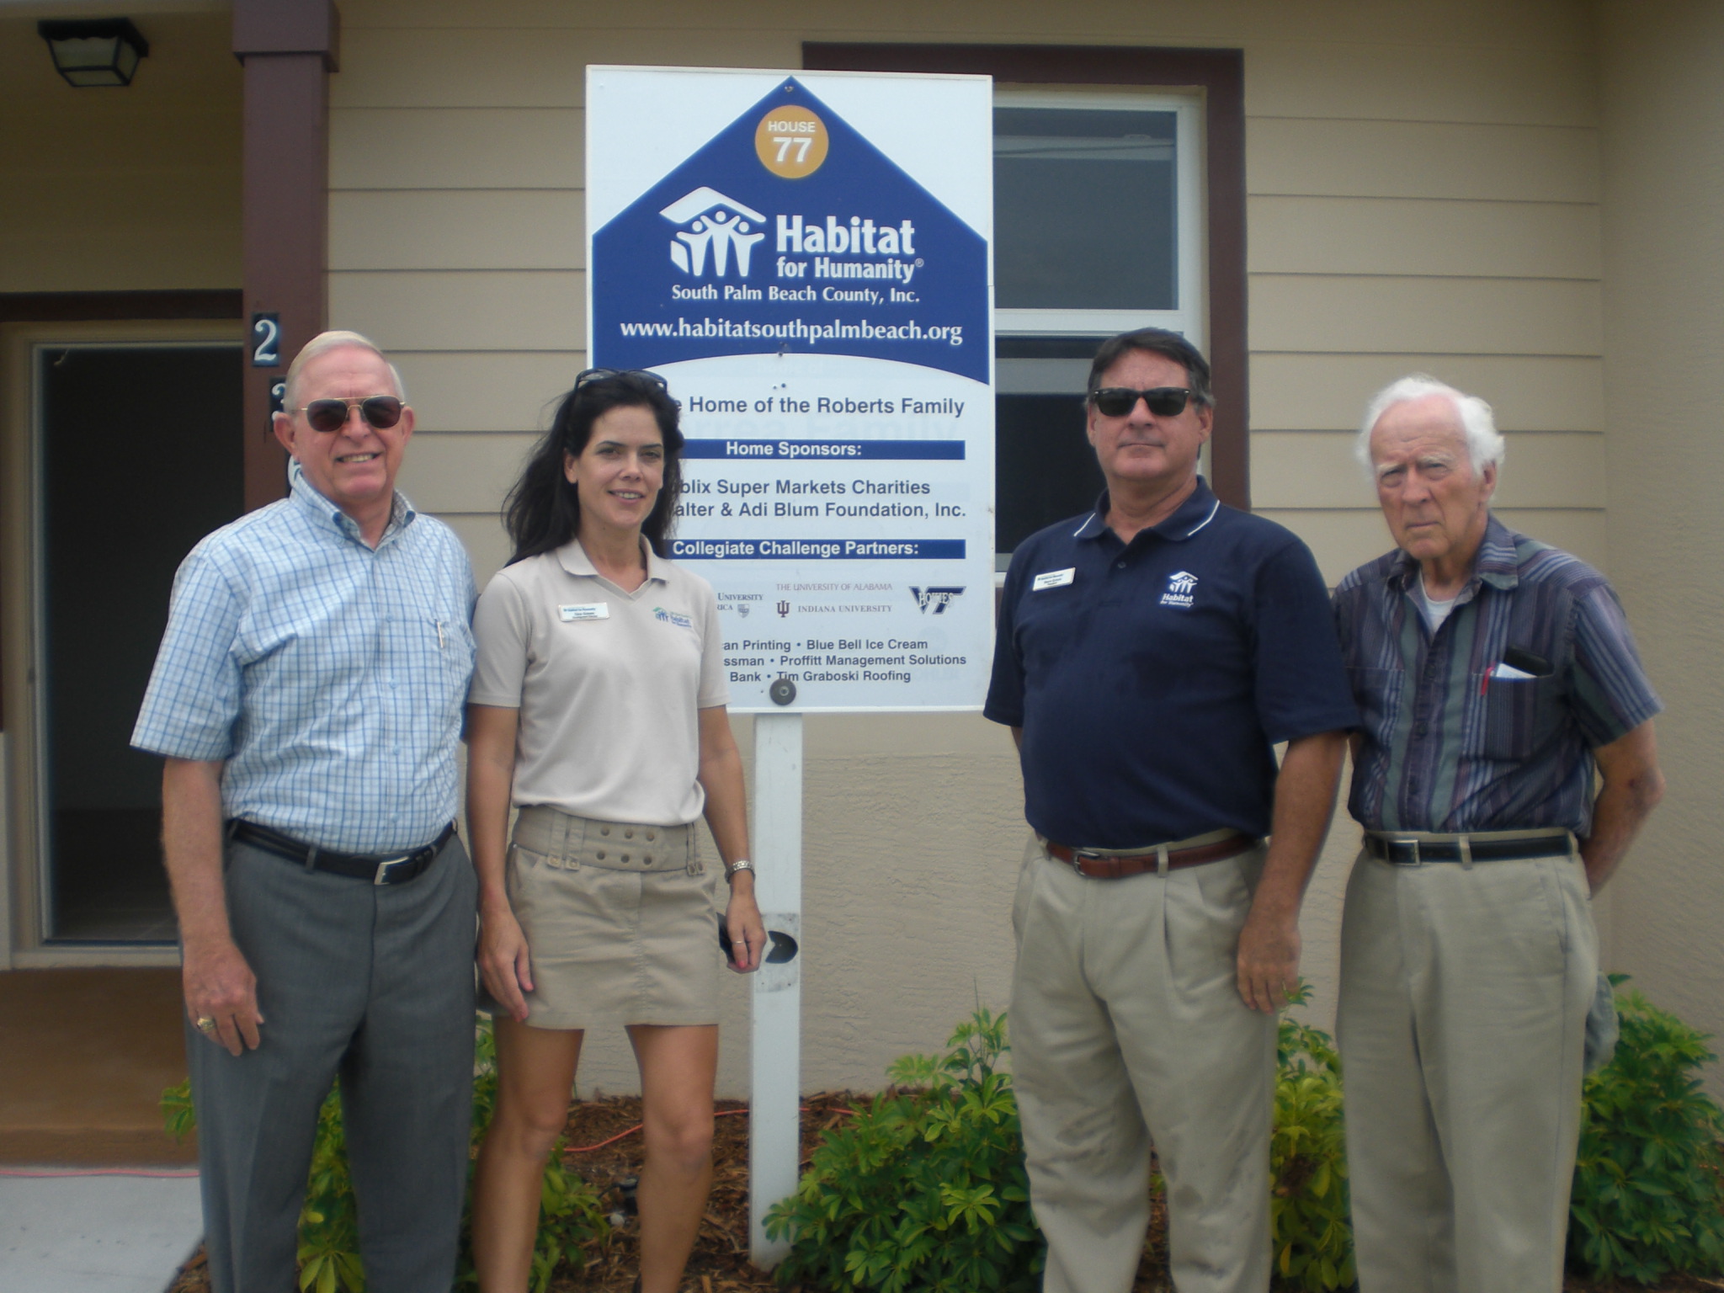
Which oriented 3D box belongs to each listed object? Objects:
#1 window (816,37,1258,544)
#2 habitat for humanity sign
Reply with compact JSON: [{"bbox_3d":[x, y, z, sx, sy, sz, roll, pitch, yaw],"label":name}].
[{"bbox_3d":[0.425,-0.792,4.820,1.145,1.490,0.100,-1,2,-5],"label":"window"},{"bbox_3d":[-0.132,-0.494,3.665,0.790,1.245,0.030,-1,2,-7],"label":"habitat for humanity sign"}]

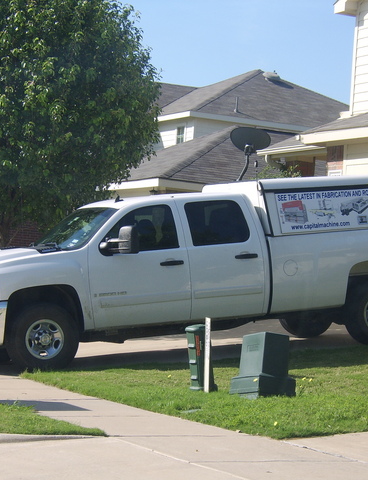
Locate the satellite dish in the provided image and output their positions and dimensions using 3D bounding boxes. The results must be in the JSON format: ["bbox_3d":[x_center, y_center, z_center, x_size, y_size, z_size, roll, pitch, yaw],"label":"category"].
[{"bbox_3d":[1.259,-1.600,21.700,0.760,1.040,0.550,3,-2,9],"label":"satellite dish"}]

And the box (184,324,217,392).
[{"bbox_3d":[0.164,1.136,11.050,0.230,0.620,0.180,-3,-1,-32],"label":"box"}]

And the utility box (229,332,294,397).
[{"bbox_3d":[0.725,1.166,10.650,0.410,0.600,0.440,11,-12,-32],"label":"utility box"}]

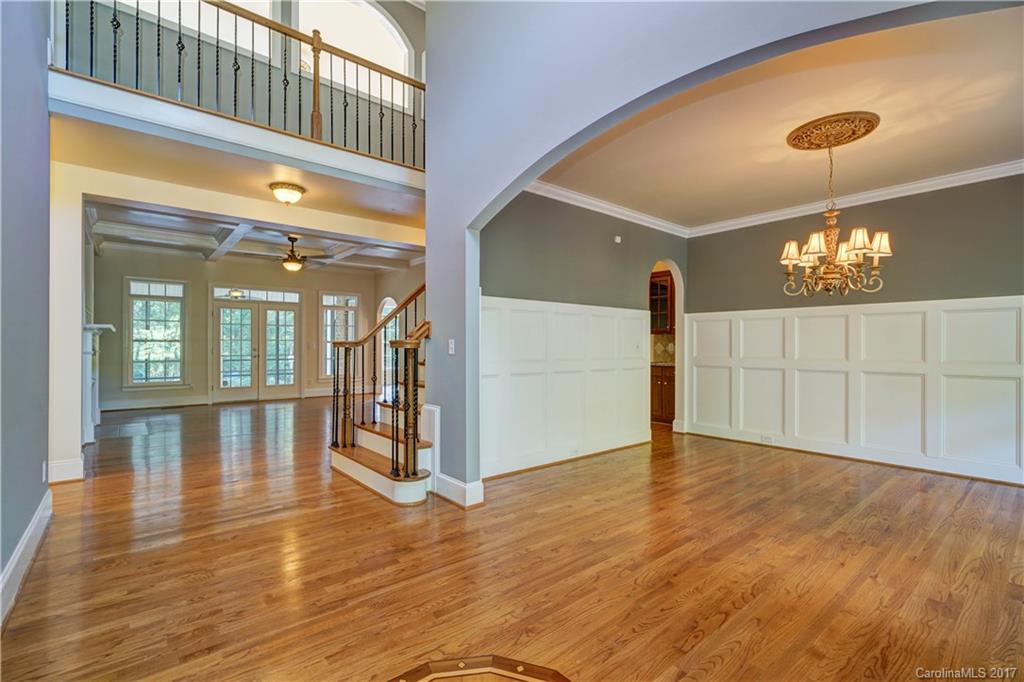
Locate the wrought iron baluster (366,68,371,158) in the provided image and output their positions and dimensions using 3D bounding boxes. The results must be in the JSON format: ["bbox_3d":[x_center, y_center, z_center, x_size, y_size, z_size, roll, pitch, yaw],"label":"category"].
[{"bbox_3d":[-1.402,-2.249,4.485,0.020,0.867,0.020,0,-1,-40],"label":"wrought iron baluster"}]

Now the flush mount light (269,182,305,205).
[{"bbox_3d":[-2.212,-1.423,4.474,0.330,0.178,0.330,0,-1,-40],"label":"flush mount light"}]

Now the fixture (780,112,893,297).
[{"bbox_3d":[2.246,-0.890,3.172,0.660,1.150,0.660,0,-1,-40],"label":"fixture"}]

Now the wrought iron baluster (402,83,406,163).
[{"bbox_3d":[-1.118,-2.248,4.725,0.020,0.867,0.020,0,-1,-40],"label":"wrought iron baluster"}]

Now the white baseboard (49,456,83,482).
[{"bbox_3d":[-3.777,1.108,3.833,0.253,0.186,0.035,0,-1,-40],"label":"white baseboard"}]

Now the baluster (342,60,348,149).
[{"bbox_3d":[-1.585,-2.250,4.330,0.040,0.867,0.040,0,-1,-40],"label":"baluster"}]

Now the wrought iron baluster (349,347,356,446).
[{"bbox_3d":[-1.509,0.534,4.343,0.030,0.943,0.030,0,-1,-40],"label":"wrought iron baluster"}]

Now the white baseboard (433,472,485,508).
[{"bbox_3d":[-0.397,1.097,3.409,0.159,0.178,0.425,0,-1,-40],"label":"white baseboard"}]

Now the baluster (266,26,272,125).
[{"bbox_3d":[-2.080,-2.253,3.911,0.020,0.867,0.020,0,-1,-40],"label":"baluster"}]

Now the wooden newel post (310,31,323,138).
[{"bbox_3d":[-1.788,-2.334,4.160,0.082,1.034,0.082,0,-1,-40],"label":"wooden newel post"}]

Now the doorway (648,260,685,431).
[{"bbox_3d":[1.890,0.091,5.680,0.793,2.220,0.136,0,-1,-40],"label":"doorway"}]

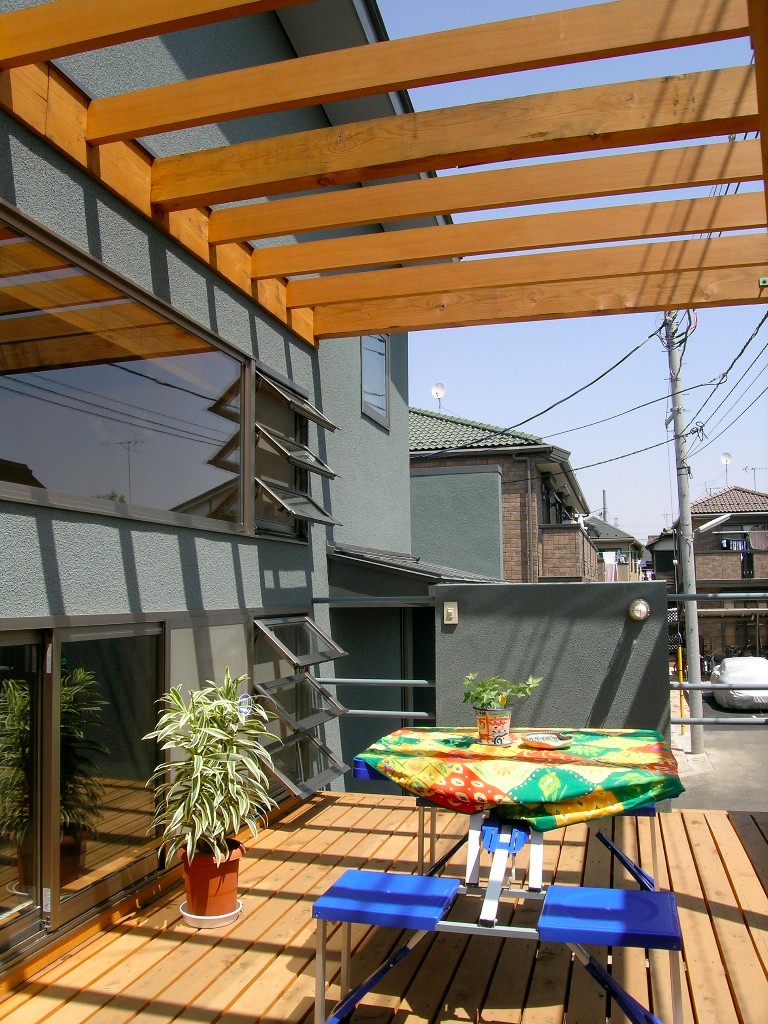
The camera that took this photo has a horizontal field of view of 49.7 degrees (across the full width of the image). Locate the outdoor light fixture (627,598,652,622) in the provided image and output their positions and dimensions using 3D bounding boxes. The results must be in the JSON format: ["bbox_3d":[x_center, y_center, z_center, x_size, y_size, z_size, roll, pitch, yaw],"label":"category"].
[{"bbox_3d":[1.342,0.516,4.359,0.120,0.120,0.125,-3,-6,16],"label":"outdoor light fixture"}]

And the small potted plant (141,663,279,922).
[{"bbox_3d":[-0.630,1.020,3.037,0.469,0.873,0.432,0,-6,-12],"label":"small potted plant"}]

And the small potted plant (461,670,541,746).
[{"bbox_3d":[0.374,0.624,2.641,0.249,0.210,0.190,-2,-6,7],"label":"small potted plant"}]

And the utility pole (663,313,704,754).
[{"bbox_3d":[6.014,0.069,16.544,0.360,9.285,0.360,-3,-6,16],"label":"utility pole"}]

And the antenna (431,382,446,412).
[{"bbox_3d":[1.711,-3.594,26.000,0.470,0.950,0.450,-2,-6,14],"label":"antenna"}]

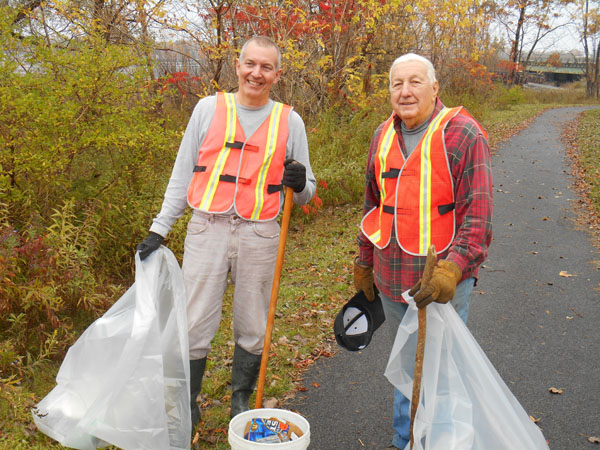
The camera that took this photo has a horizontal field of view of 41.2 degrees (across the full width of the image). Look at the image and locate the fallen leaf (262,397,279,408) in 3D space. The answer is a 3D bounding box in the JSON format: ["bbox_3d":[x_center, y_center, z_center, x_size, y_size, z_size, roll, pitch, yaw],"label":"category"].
[{"bbox_3d":[-0.150,0.909,4.070,0.085,0.030,0.095,0,10,0],"label":"fallen leaf"}]

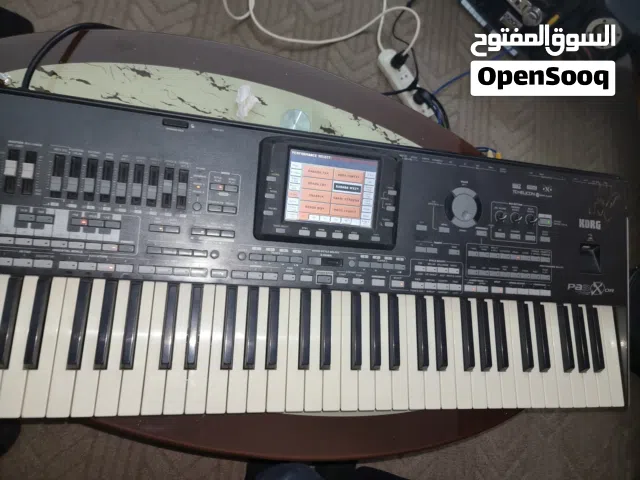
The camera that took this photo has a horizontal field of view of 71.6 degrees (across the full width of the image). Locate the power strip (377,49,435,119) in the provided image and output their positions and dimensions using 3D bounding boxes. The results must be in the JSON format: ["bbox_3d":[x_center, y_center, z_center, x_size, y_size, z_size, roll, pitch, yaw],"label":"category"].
[{"bbox_3d":[0.248,-0.445,1.284,0.058,0.034,0.226,-35,88,-20],"label":"power strip"}]

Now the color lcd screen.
[{"bbox_3d":[0.015,-0.063,0.562,0.117,0.008,0.088,5,93,-14],"label":"color lcd screen"}]

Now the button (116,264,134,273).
[{"bbox_3d":[-0.219,0.032,0.499,0.018,0.005,0.008,5,85,-14],"label":"button"}]

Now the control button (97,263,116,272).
[{"bbox_3d":[-0.237,0.031,0.495,0.018,0.005,0.008,5,85,-14],"label":"control button"}]

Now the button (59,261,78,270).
[{"bbox_3d":[-0.274,0.028,0.485,0.018,0.005,0.008,5,85,-14],"label":"button"}]

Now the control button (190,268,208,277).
[{"bbox_3d":[-0.141,0.038,0.520,0.019,0.005,0.009,5,85,-14],"label":"control button"}]

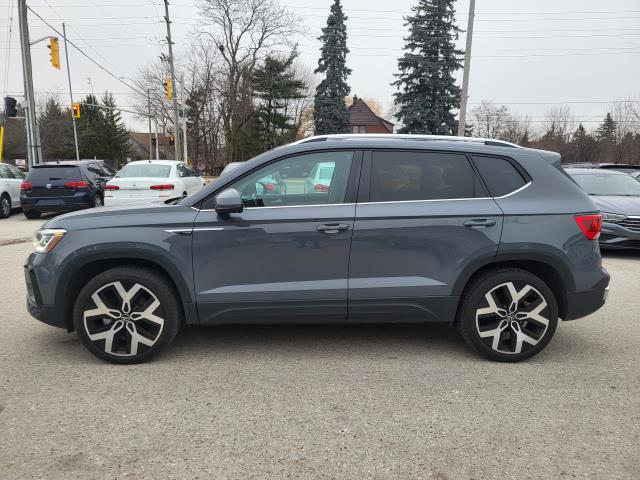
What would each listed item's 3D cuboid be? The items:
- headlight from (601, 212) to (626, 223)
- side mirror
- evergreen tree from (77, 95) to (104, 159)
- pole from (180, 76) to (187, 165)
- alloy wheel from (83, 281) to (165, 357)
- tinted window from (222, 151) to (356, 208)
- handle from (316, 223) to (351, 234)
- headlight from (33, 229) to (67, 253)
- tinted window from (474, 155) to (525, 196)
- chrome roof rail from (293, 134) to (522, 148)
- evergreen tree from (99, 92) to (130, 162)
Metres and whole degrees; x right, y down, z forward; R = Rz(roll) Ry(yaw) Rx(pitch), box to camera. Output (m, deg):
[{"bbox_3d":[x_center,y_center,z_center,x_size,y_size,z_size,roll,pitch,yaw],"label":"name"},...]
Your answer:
[{"bbox_3d":[4.306,-0.332,7.100,0.400,0.150,0.300,0,9,-3],"label":"headlight"},{"bbox_3d":[-0.593,-0.242,3.149,0.150,0.180,0.240,0,9,-3],"label":"side mirror"},{"bbox_3d":[-22.019,-10.216,46.597,2.871,7.512,2.871,0,9,-3],"label":"evergreen tree"},{"bbox_3d":[-11.945,-9.807,41.984,0.300,8.592,0.300,0,9,0],"label":"pole"},{"bbox_3d":[-1.325,0.520,3.358,0.540,0.540,0.200,0,9,-3],"label":"alloy wheel"},{"bbox_3d":[-0.210,-0.419,3.264,0.920,0.410,0.070,0,-12,-1],"label":"tinted window"},{"bbox_3d":[0.091,-0.080,3.229,0.230,0.065,0.060,0,9,-3],"label":"handle"},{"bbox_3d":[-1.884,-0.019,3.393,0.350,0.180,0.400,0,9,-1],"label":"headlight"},{"bbox_3d":[1.245,-0.438,3.314,0.390,0.320,0.060,0,-14,-1],"label":"tinted window"},{"bbox_3d":[0.643,-0.701,3.470,1.679,0.100,0.070,0,9,-3],"label":"chrome roof rail"},{"bbox_3d":[-24.454,-12.613,56.737,3.800,9.264,3.800,0,9,0],"label":"evergreen tree"}]

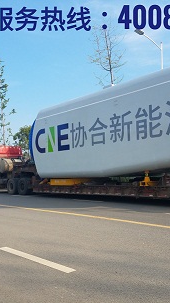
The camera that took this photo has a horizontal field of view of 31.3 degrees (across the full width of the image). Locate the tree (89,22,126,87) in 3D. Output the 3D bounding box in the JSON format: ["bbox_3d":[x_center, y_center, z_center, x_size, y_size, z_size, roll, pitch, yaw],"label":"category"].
[{"bbox_3d":[1.583,-3.004,19.600,2.400,10.800,2.400,0,-4,-44],"label":"tree"}]

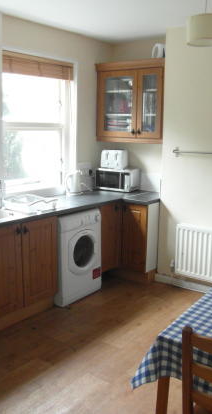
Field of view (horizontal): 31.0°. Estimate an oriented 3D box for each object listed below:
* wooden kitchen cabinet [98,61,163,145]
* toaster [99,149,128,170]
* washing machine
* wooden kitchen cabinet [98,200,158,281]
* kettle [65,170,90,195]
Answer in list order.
[{"bbox_3d":[0.356,-1.198,4.464,0.970,0.880,0.345,10,14,37],"label":"wooden kitchen cabinet"},{"bbox_3d":[0.118,-0.575,4.681,0.270,0.205,0.215,5,12,22],"label":"toaster"},{"bbox_3d":[-0.447,0.457,3.922,0.580,0.850,0.590,10,14,37],"label":"washing machine"},{"bbox_3d":[0.127,0.346,4.480,0.960,0.875,0.995,10,14,37],"label":"wooden kitchen cabinet"},{"bbox_3d":[-0.320,-0.260,4.391,0.225,0.255,0.160,1,11,0],"label":"kettle"}]

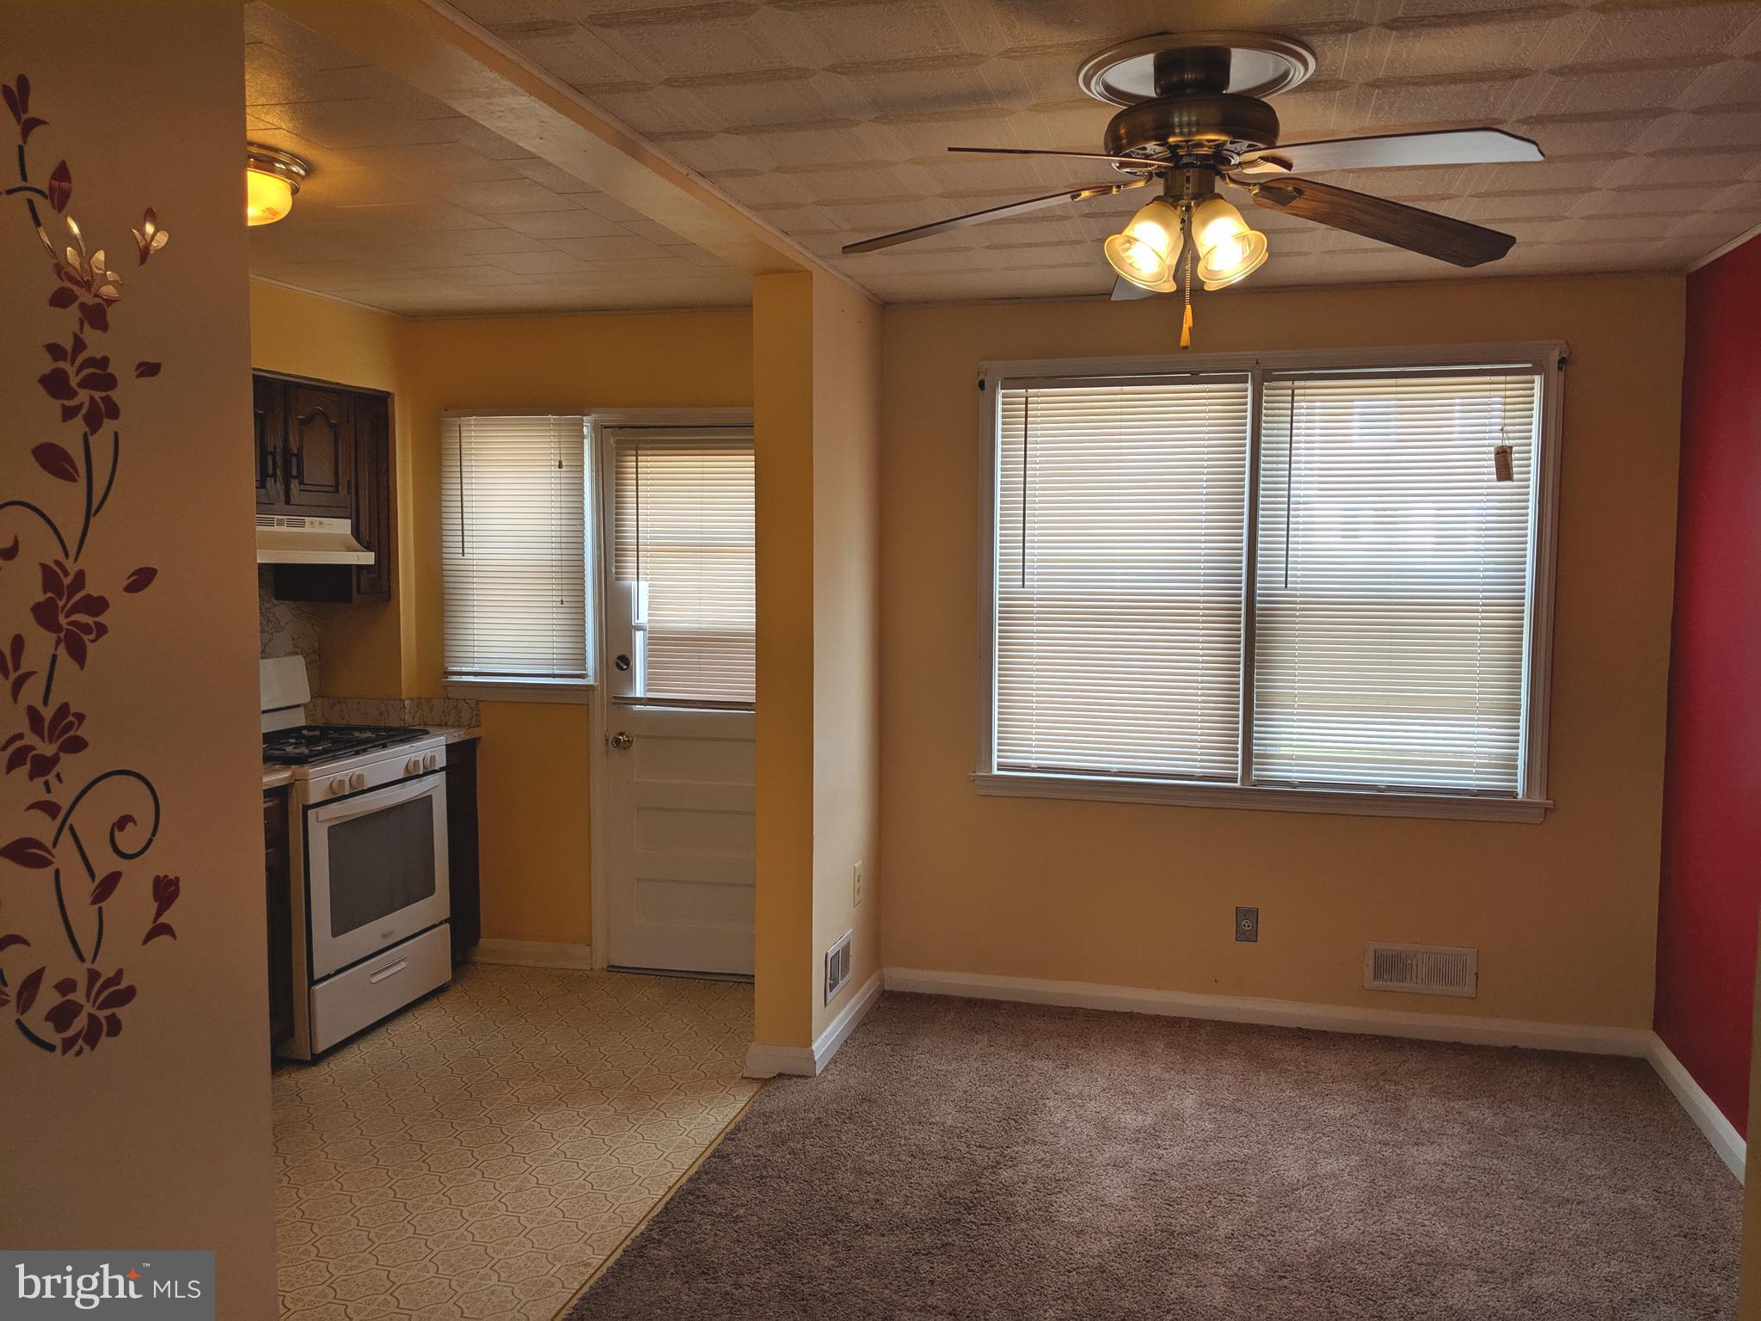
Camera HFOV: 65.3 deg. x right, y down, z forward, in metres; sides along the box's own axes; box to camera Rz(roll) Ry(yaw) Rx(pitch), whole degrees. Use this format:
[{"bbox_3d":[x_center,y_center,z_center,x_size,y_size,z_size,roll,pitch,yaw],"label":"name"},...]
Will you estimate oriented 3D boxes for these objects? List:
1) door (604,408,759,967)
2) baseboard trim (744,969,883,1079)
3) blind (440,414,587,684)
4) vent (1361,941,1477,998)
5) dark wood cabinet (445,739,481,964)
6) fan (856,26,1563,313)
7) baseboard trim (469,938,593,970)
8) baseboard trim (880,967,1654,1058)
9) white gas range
[{"bbox_3d":[-0.635,0.160,5.062,0.820,2.045,0.048,1,5,15],"label":"door"},{"bbox_3d":[-0.190,1.186,4.582,0.225,0.097,0.855,1,5,15],"label":"baseboard trim"},{"bbox_3d":[-1.371,-0.397,5.202,0.634,1.107,0.080,1,5,15],"label":"blind"},{"bbox_3d":[1.764,1.011,4.487,0.348,0.164,0.022,1,5,15],"label":"vent"},{"bbox_3d":[-1.897,0.739,5.266,0.615,0.872,0.325,1,5,15],"label":"dark wood cabinet"},{"bbox_3d":[0.532,-0.828,2.429,1.285,0.410,1.225,1,5,15],"label":"fan"},{"bbox_3d":[-1.337,1.133,5.322,0.490,0.092,0.020,1,5,15],"label":"baseboard trim"},{"bbox_3d":[1.226,1.180,4.646,2.498,0.091,0.020,1,5,15],"label":"baseboard trim"},{"bbox_3d":[-1.984,0.619,4.705,0.725,1.204,0.765,1,5,15],"label":"white gas range"}]

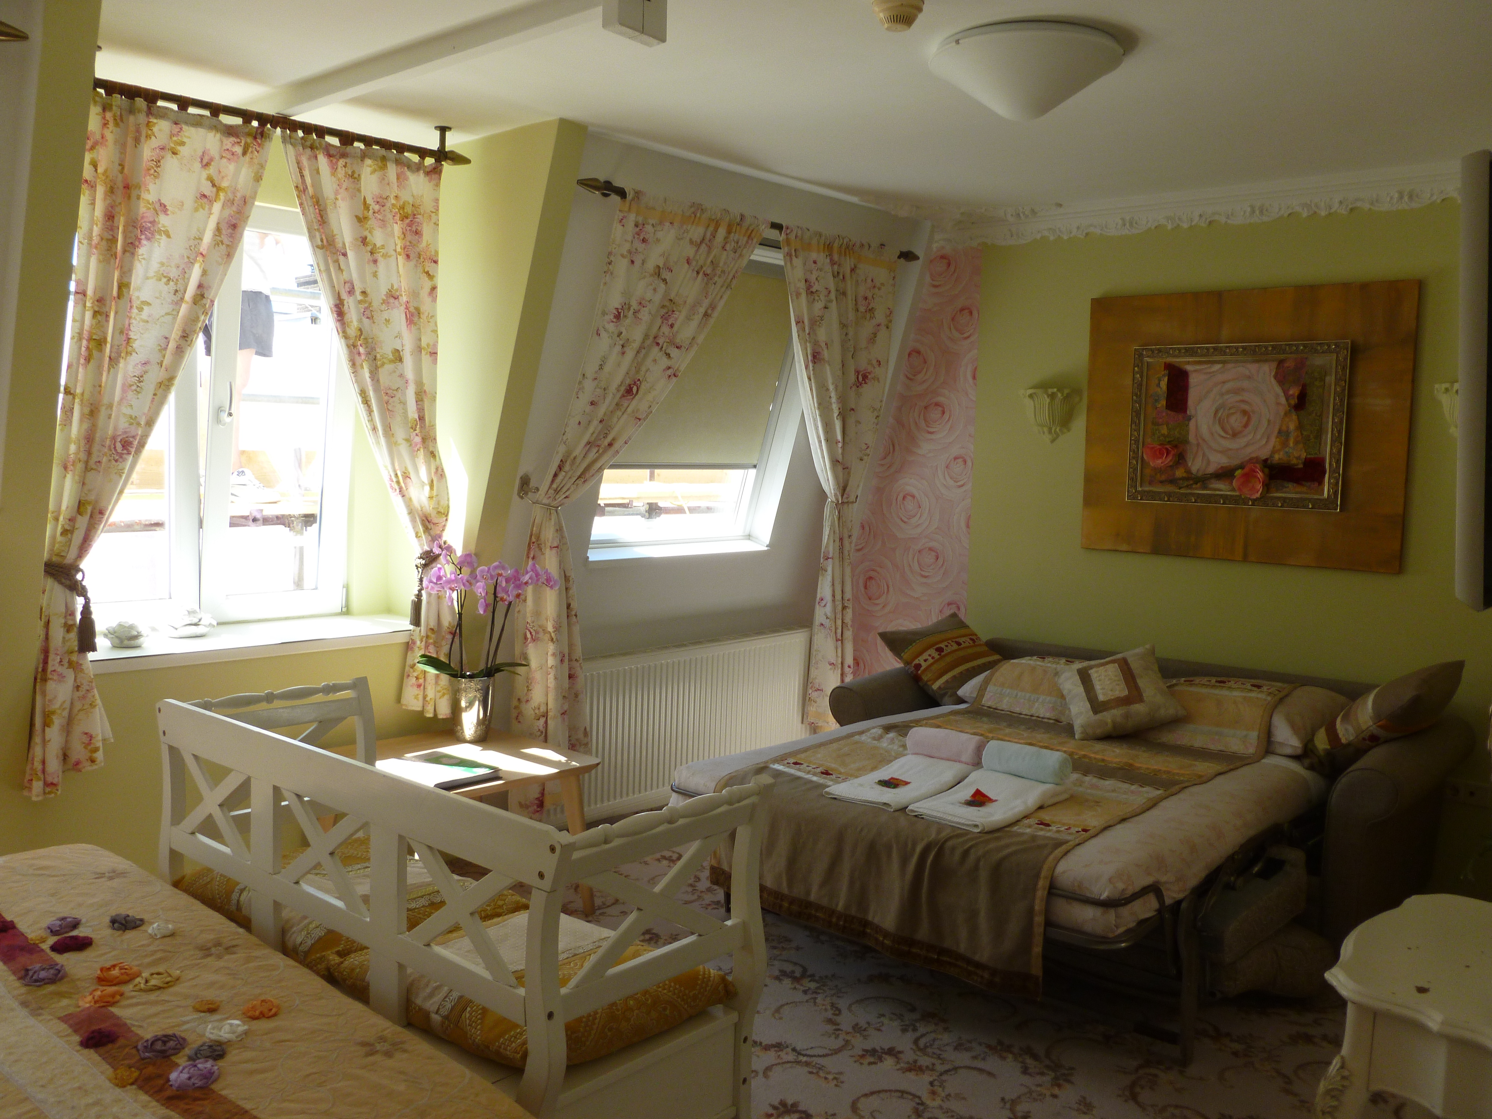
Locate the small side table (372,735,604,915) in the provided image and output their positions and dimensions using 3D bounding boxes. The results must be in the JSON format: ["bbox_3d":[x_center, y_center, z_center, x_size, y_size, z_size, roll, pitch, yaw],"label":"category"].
[{"bbox_3d":[-0.980,0.904,3.979,0.700,0.500,0.700,7,8,44],"label":"small side table"}]

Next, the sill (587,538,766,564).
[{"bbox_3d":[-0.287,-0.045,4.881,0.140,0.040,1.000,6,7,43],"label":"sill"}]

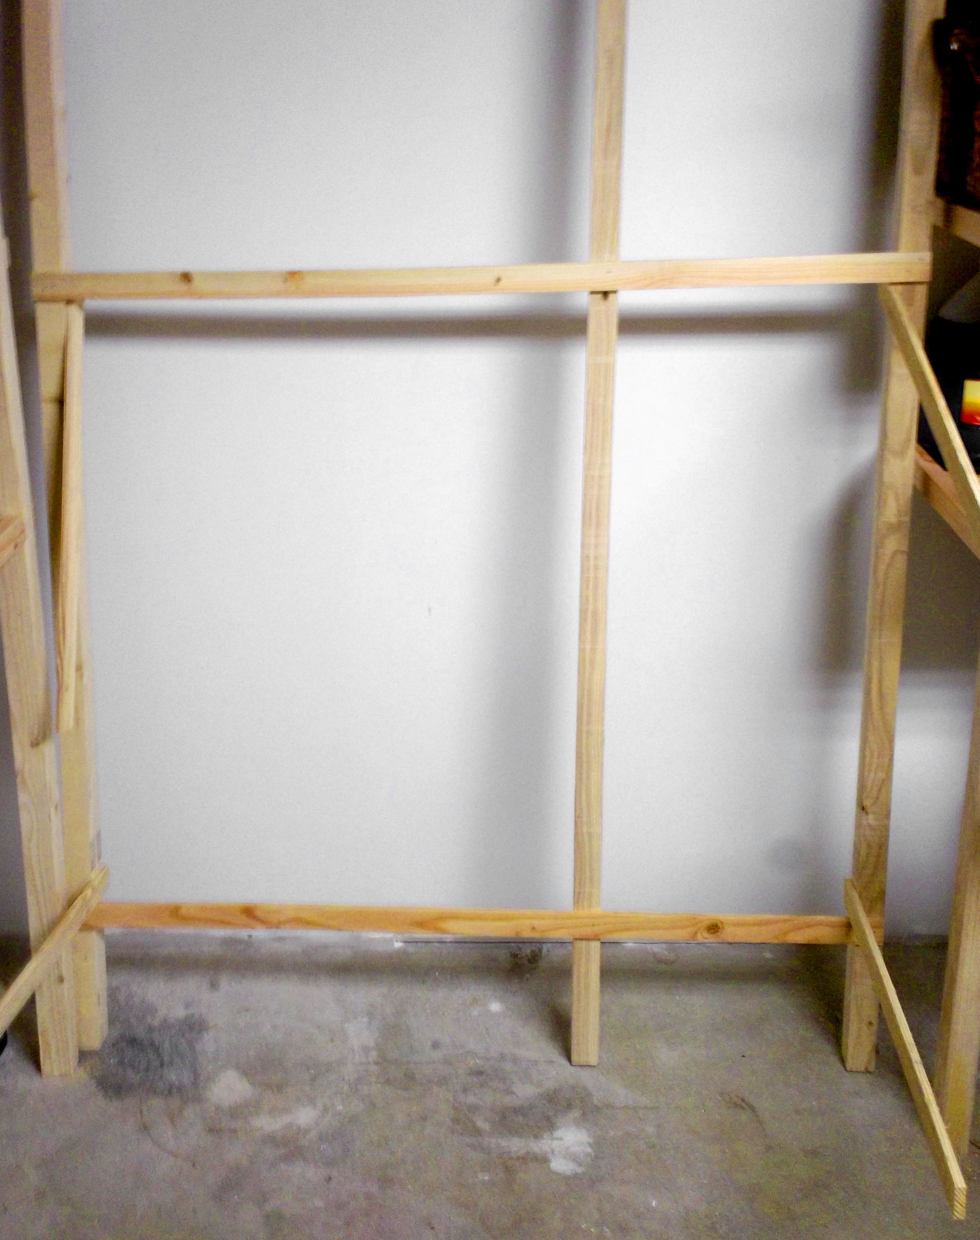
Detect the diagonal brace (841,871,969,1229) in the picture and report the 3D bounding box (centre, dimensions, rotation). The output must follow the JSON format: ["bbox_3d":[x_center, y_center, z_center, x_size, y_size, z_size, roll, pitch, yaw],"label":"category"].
[{"bbox_3d":[0.494,0.484,1.751,0.013,0.038,0.680,-1,16,5],"label":"diagonal brace"}]

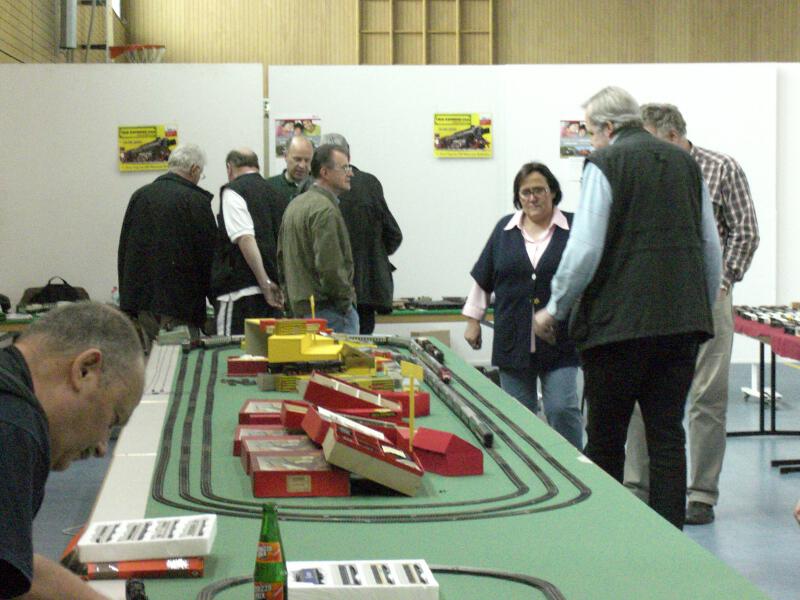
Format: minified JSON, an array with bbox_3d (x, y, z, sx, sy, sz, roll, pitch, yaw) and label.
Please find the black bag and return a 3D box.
[{"bbox_3d":[-1.870,-0.035,14.300,0.400,0.190,0.220,0,3,0],"label":"black bag"}]

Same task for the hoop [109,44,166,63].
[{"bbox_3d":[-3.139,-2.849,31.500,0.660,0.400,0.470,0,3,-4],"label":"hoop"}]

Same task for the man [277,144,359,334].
[{"bbox_3d":[-0.406,0.052,12.800,0.340,1.640,0.500,-2,3,-30],"label":"man"}]

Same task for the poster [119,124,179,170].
[{"bbox_3d":[-1.621,-0.978,17.000,0.380,0.300,0.012,0,3,3],"label":"poster"}]

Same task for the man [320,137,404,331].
[{"bbox_3d":[-0.250,-0.008,13.300,0.540,1.700,0.380,0,3,-9],"label":"man"}]

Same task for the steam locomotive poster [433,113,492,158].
[{"bbox_3d":[0.414,-1.076,17.300,0.380,0.295,0.012,0,3,0],"label":"steam locomotive poster"}]

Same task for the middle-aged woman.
[{"bbox_3d":[0.536,0.175,11.000,0.600,1.560,0.360,0,3,3],"label":"middle-aged woman"}]

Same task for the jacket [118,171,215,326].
[{"bbox_3d":[-1.161,-0.256,13.100,0.500,0.780,0.380,1,3,21],"label":"jacket"}]

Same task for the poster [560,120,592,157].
[{"bbox_3d":[1.195,-1.050,17.200,0.300,0.270,0.010,0,3,5],"label":"poster"}]

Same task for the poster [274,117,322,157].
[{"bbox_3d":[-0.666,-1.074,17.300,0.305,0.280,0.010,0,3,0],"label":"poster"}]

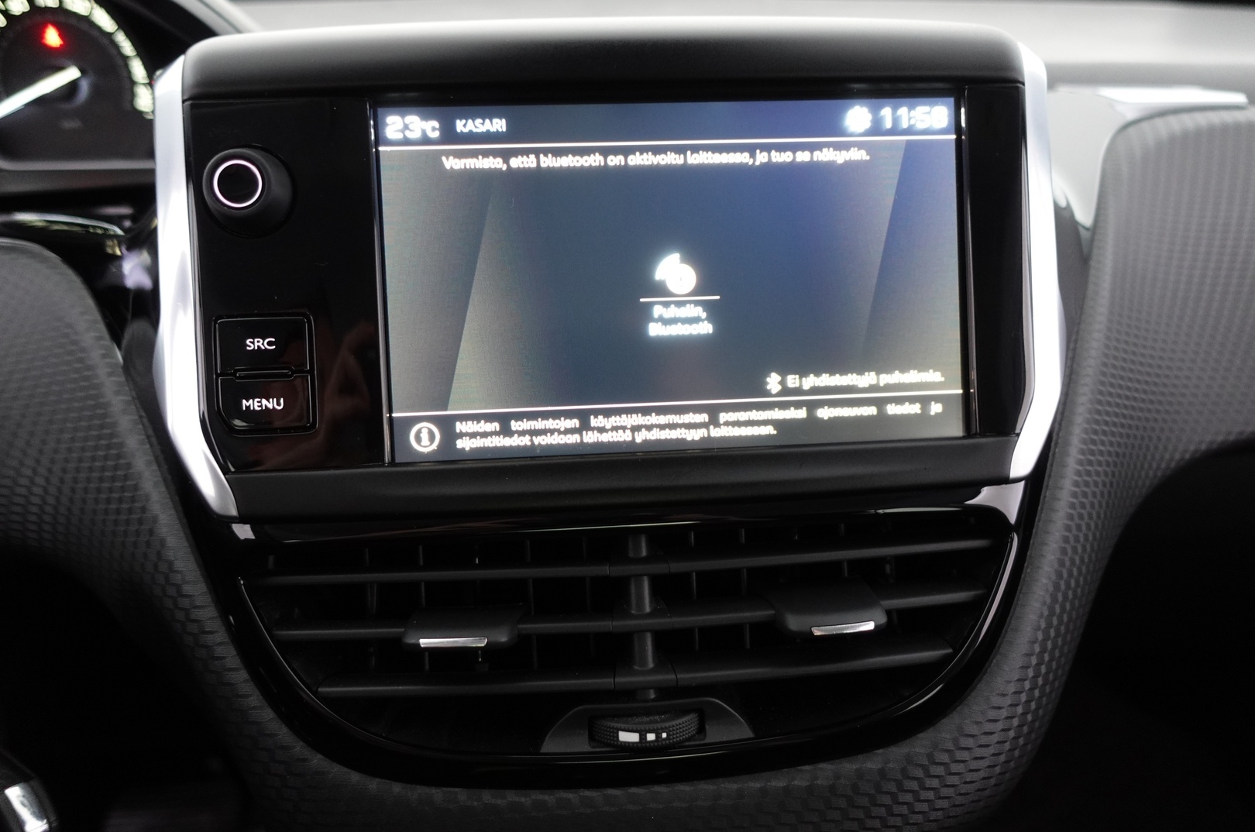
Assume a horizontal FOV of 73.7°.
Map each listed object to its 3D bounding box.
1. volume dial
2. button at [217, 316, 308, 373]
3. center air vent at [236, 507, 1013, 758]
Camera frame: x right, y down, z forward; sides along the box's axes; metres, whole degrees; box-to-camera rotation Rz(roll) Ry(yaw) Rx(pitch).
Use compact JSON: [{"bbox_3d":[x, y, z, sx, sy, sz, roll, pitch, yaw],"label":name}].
[{"bbox_3d":[-0.096,-0.057,0.209,0.023,0.023,0.011,-3,1,-4],"label":"volume dial"},{"bbox_3d":[-0.093,-0.018,0.214,0.022,0.014,0.004,-3,1,-4],"label":"button"},{"bbox_3d":[0.004,0.056,0.227,0.203,0.064,0.034,-3,1,-4],"label":"center air vent"}]

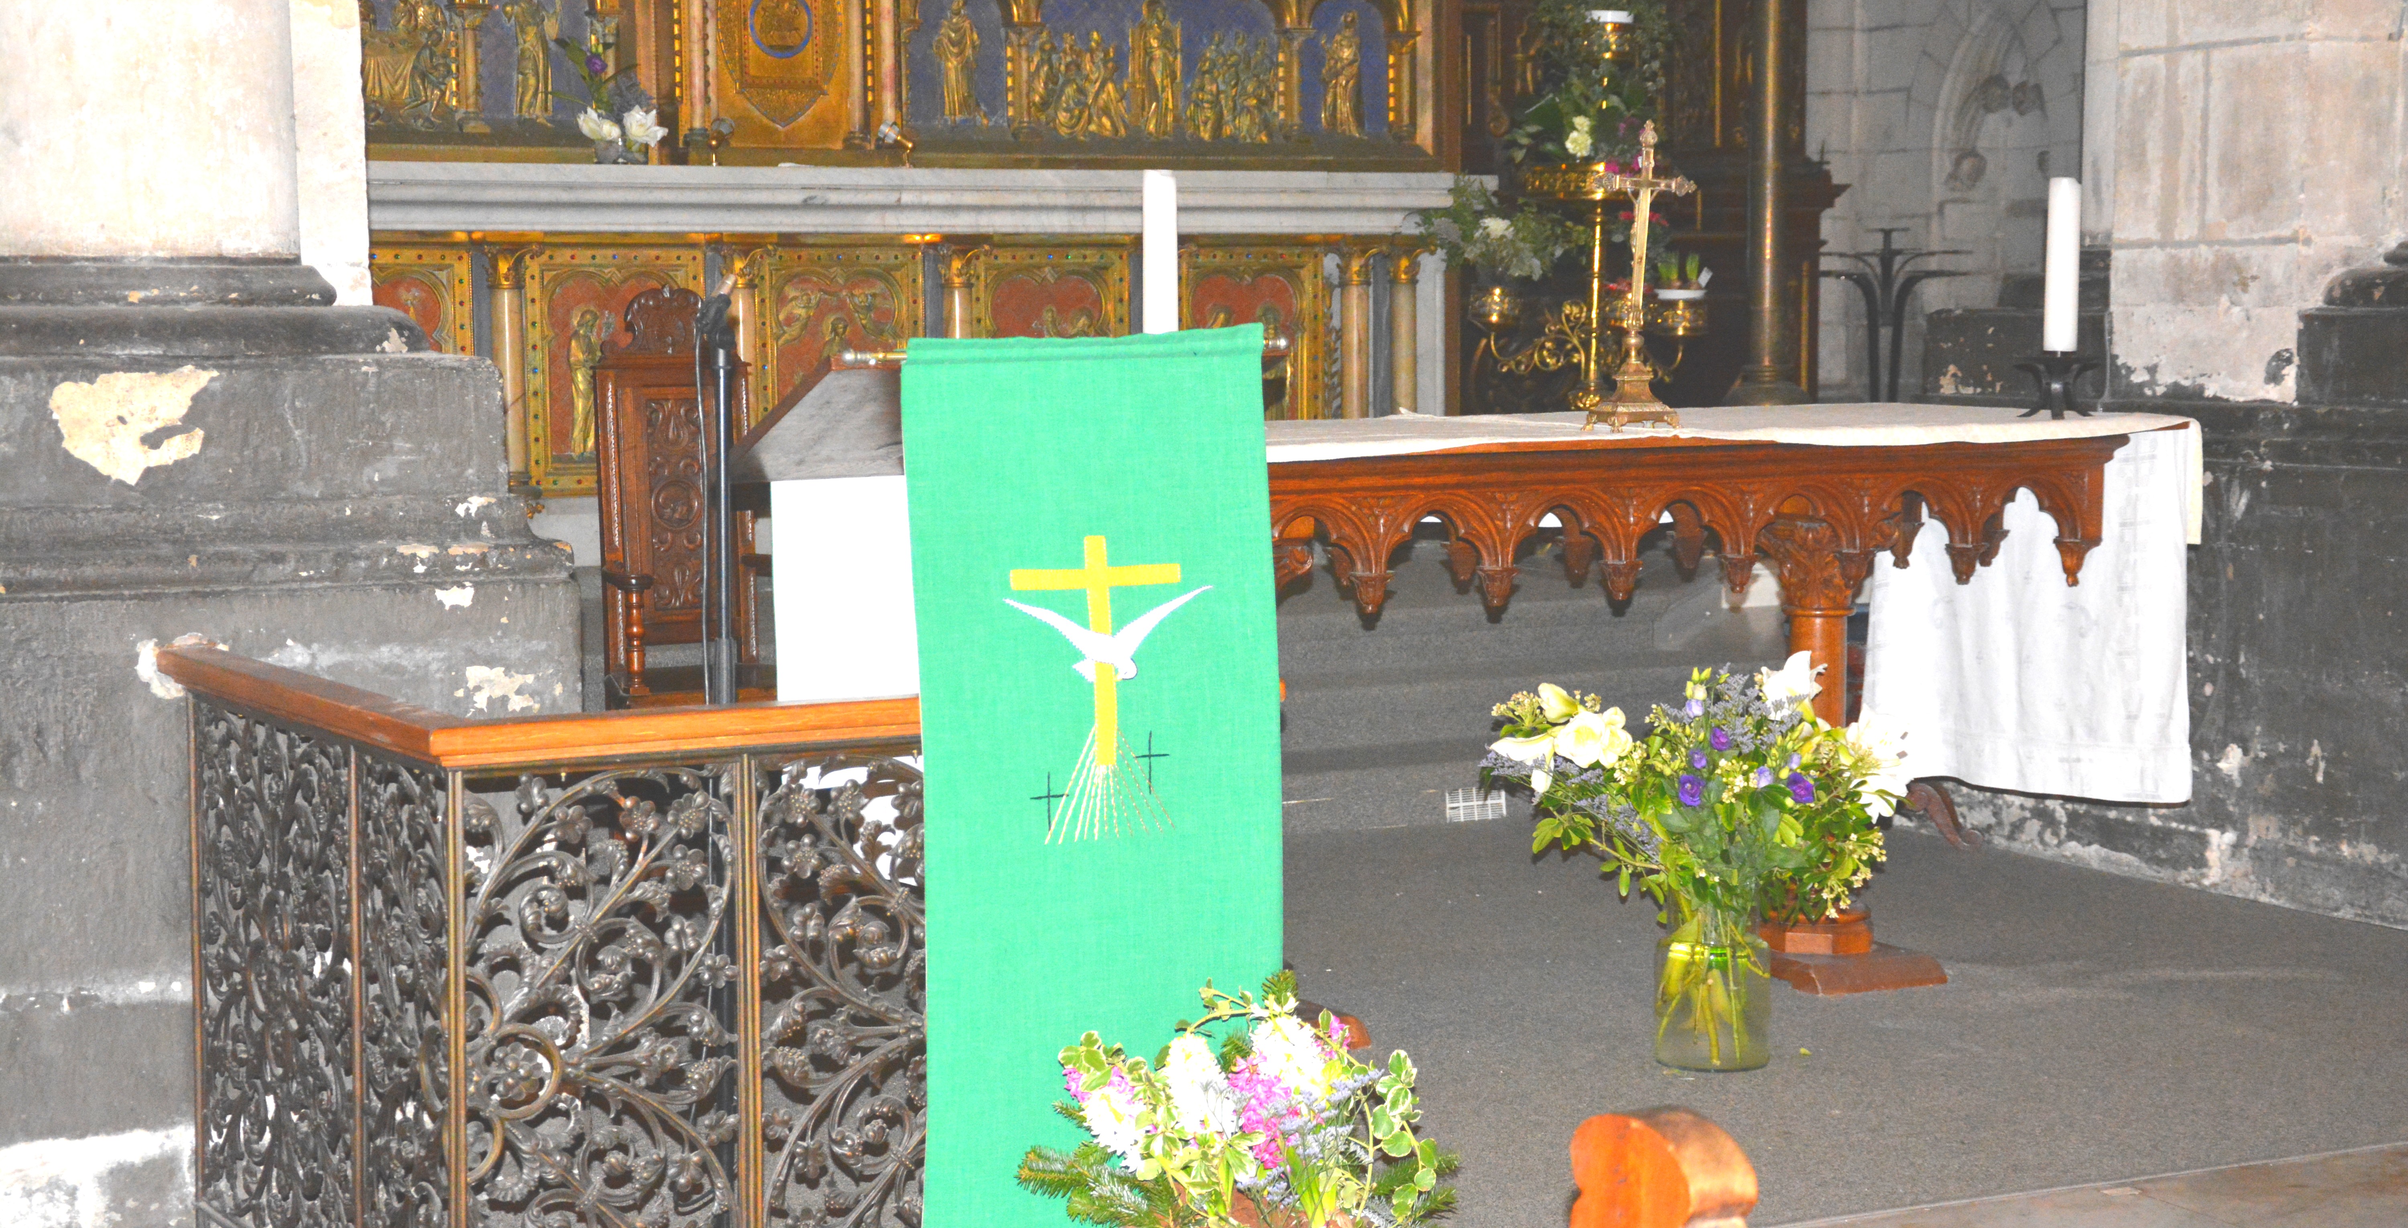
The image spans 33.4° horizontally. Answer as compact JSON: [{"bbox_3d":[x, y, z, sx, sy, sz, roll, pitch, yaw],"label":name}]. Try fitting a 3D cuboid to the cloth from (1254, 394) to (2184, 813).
[{"bbox_3d":[0.553,0.026,6.830,2.283,0.700,1.084,-3,6,-29],"label":"cloth"}]

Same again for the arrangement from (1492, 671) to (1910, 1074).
[{"bbox_3d":[0.791,0.391,6.447,0.660,0.648,0.520,-1,5,-15],"label":"arrangement"}]

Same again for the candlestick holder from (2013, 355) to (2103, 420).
[{"bbox_3d":[1.553,-0.421,7.282,0.150,0.122,0.150,-3,6,-29],"label":"candlestick holder"}]

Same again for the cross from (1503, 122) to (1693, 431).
[{"bbox_3d":[0.725,-0.569,6.745,0.195,0.512,0.115,-3,6,-29],"label":"cross"}]

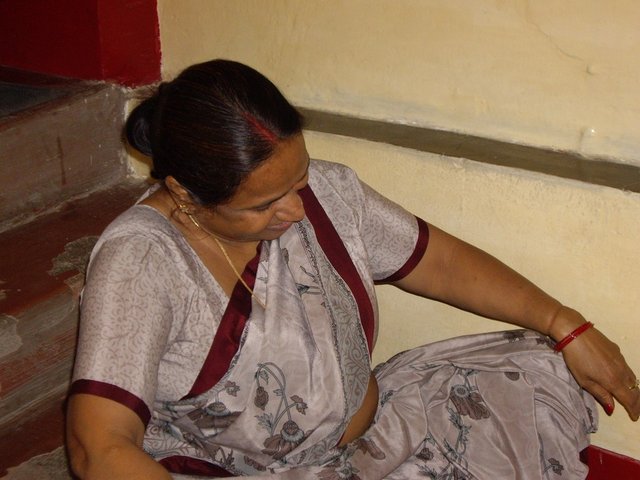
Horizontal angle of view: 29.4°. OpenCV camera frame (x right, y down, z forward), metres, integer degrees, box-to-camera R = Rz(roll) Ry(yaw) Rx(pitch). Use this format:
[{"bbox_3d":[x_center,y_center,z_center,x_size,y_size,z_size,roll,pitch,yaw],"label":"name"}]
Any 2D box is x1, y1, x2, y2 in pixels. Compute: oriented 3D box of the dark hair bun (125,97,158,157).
[{"bbox_3d":[-0.222,-0.144,1.550,0.055,0.075,0.070,20,18,36],"label":"dark hair bun"}]

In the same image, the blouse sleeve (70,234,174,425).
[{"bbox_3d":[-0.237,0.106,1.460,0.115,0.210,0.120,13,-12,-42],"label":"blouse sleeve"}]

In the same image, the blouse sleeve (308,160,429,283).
[{"bbox_3d":[0.067,-0.021,1.610,0.170,0.125,0.120,36,-5,-27],"label":"blouse sleeve"}]

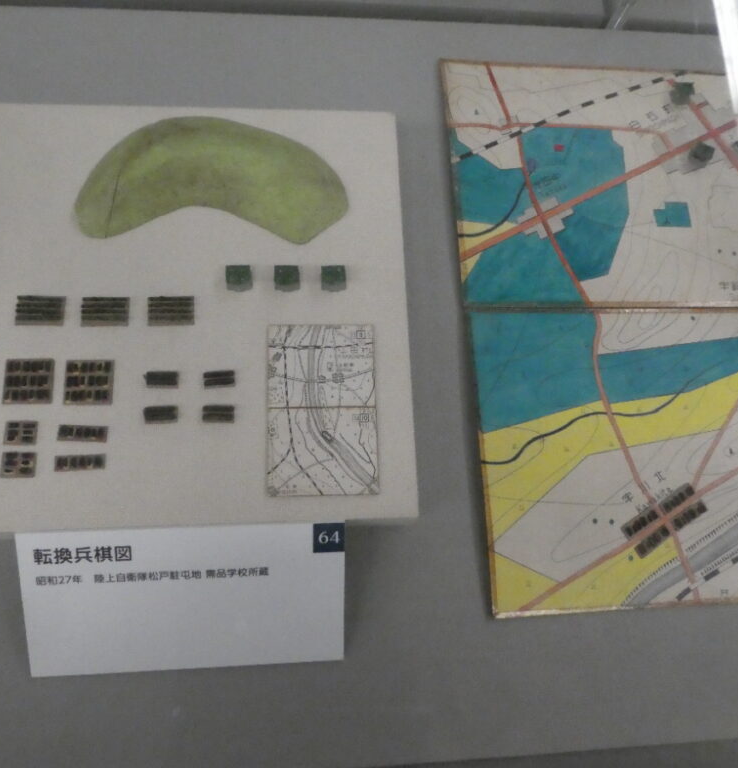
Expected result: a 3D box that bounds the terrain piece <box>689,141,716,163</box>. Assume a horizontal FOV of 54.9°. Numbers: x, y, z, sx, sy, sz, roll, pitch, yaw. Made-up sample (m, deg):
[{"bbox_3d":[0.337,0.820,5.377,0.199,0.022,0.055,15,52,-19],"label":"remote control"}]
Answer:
[{"bbox_3d":[0.279,-0.191,0.592,0.015,0.011,0.015,24,74,1],"label":"terrain piece"}]

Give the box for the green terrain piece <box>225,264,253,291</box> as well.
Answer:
[{"bbox_3d":[-0.088,-0.072,0.480,0.017,0.012,0.014,-3,75,-6],"label":"green terrain piece"}]

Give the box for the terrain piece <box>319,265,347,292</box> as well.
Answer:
[{"bbox_3d":[-0.024,-0.073,0.487,0.017,0.012,0.014,-2,75,-6],"label":"terrain piece"}]

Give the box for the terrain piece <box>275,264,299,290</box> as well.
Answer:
[{"bbox_3d":[-0.056,-0.072,0.483,0.017,0.012,0.014,-2,75,-6],"label":"terrain piece"}]

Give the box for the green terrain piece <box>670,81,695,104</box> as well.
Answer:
[{"bbox_3d":[0.268,-0.248,0.606,0.016,0.012,0.014,-3,75,-6],"label":"green terrain piece"}]

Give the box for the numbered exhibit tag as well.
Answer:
[{"bbox_3d":[-0.116,0.138,0.455,0.200,0.004,0.100,-1,104,-6],"label":"numbered exhibit tag"}]

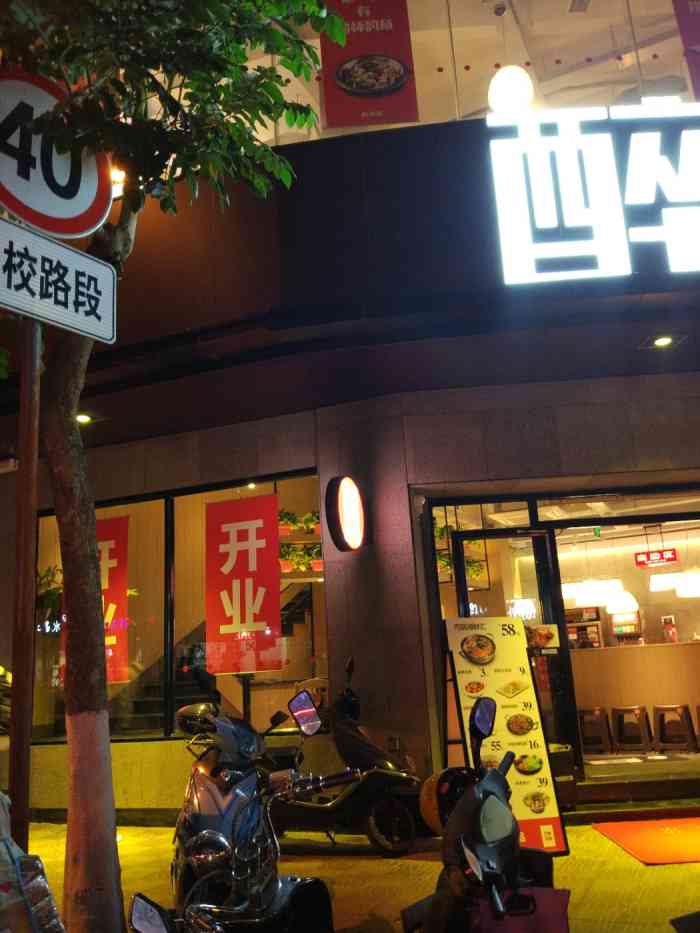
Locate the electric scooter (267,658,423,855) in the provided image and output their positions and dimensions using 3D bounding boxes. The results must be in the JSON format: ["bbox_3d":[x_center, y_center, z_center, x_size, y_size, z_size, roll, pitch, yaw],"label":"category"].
[{"bbox_3d":[-0.332,2.095,5.461,1.750,1.300,0.700,-8,-14,20],"label":"electric scooter"}]

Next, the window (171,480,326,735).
[{"bbox_3d":[-0.895,1.200,6.456,1.464,2.074,0.080,-8,-14,20],"label":"window"}]

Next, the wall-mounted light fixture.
[{"bbox_3d":[-0.036,0.363,5.831,0.110,0.568,0.568,-8,-14,20],"label":"wall-mounted light fixture"}]

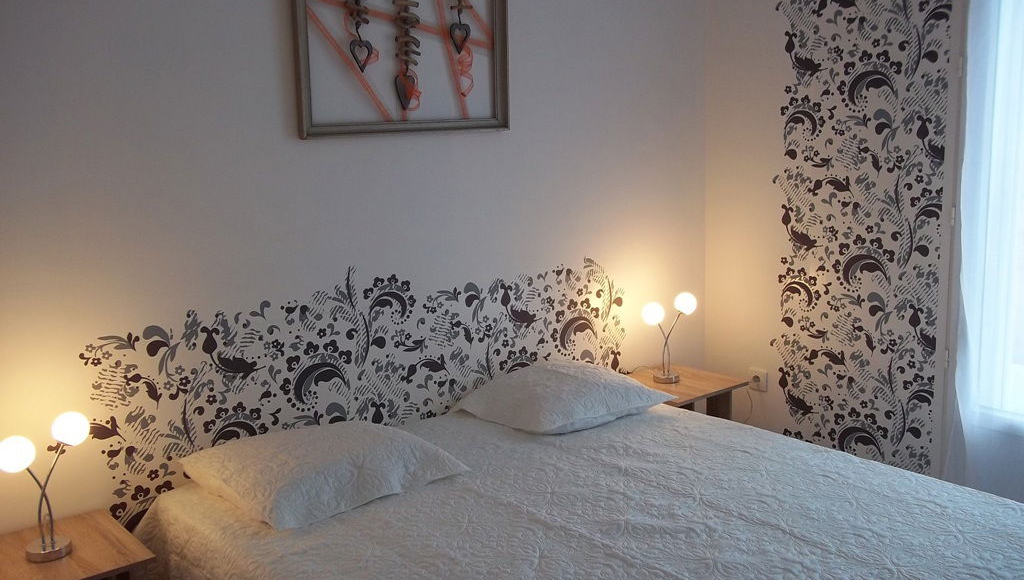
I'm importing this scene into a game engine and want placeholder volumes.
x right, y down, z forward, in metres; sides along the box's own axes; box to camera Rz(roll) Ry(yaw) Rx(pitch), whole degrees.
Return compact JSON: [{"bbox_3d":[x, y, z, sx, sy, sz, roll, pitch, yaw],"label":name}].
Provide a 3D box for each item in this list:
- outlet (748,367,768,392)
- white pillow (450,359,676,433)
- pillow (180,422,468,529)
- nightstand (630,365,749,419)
[{"bbox_3d":[0.979,0.360,3.763,0.014,0.086,0.084,-9,12,-37],"label":"outlet"},{"bbox_3d":[0.188,0.335,3.212,0.650,0.155,0.460,-9,12,-37],"label":"white pillow"},{"bbox_3d":[-0.516,0.463,2.648,0.650,0.140,0.480,-9,12,-37],"label":"pillow"},{"bbox_3d":[0.617,0.583,3.623,0.425,0.470,0.375,-10,12,-40],"label":"nightstand"}]

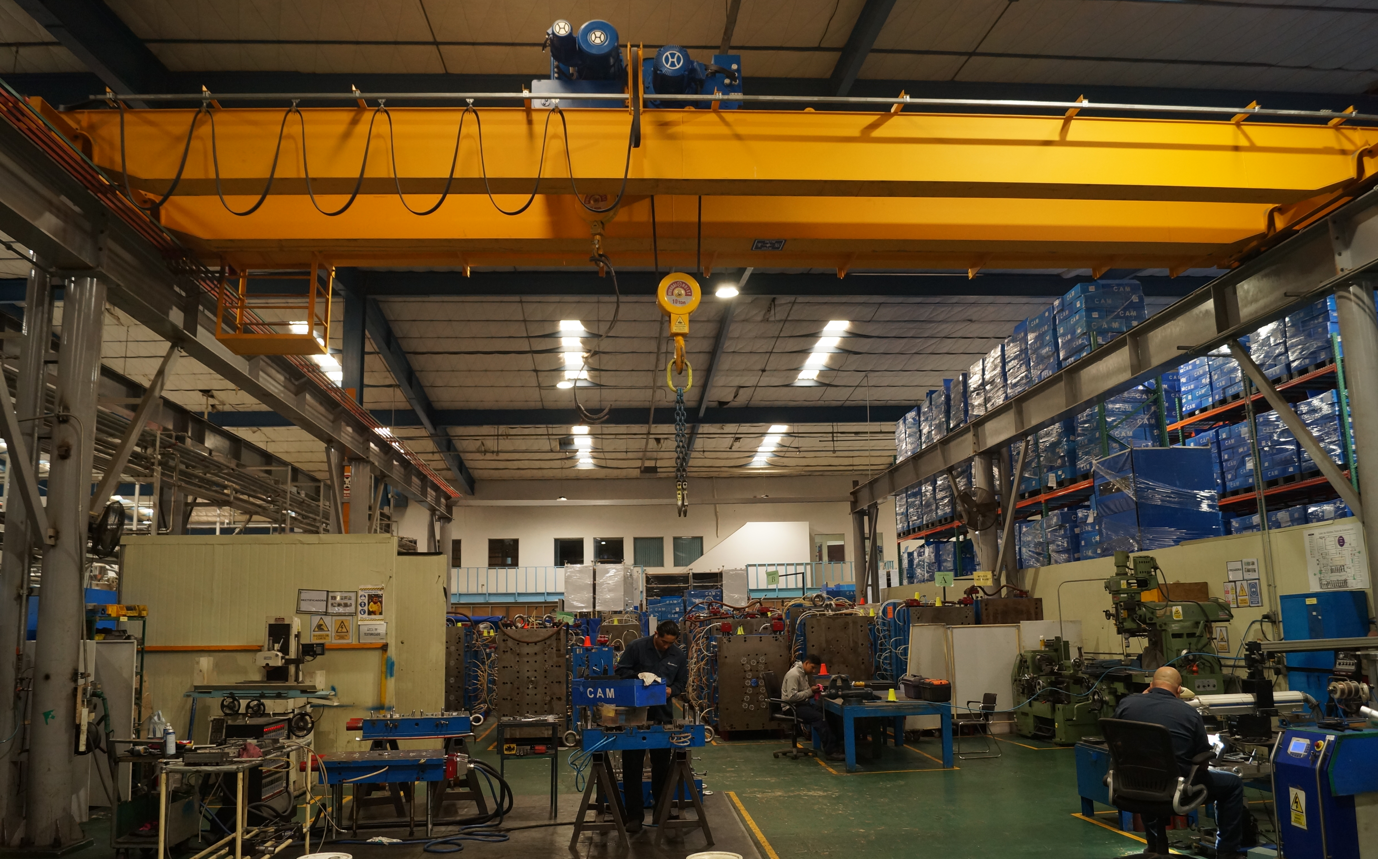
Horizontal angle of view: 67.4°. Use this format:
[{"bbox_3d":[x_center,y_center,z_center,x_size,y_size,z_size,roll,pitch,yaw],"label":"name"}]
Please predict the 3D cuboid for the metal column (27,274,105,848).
[{"bbox_3d":[-5.485,1.065,9.125,0.340,4.920,0.340,-1,-10,-4],"label":"metal column"}]

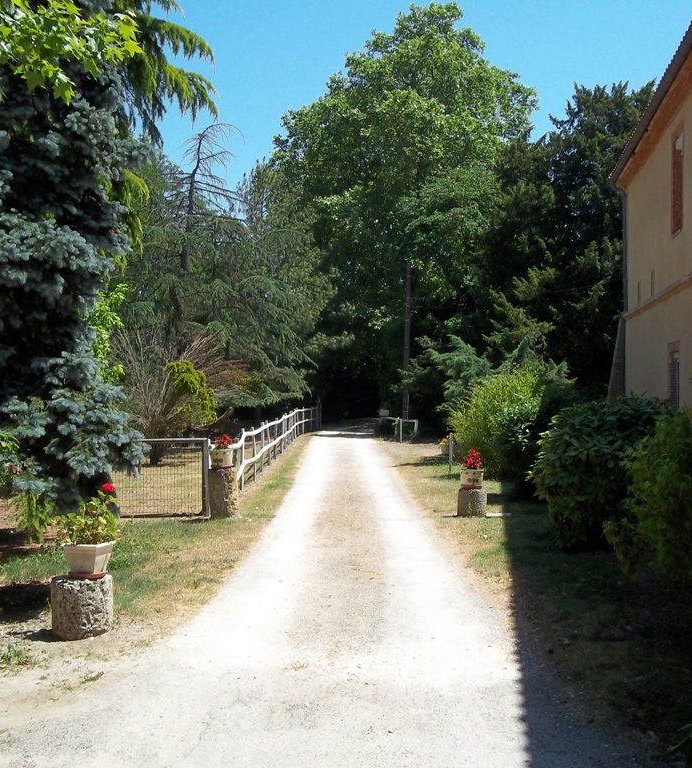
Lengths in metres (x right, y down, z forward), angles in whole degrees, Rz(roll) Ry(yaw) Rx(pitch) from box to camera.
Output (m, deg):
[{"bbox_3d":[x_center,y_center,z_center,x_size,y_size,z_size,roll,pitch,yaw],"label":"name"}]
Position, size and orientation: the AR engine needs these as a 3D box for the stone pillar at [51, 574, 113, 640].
[{"bbox_3d":[-1.834,1.533,6.576,0.420,0.390,0.420,0,-1,0],"label":"stone pillar"}]

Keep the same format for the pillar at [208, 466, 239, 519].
[{"bbox_3d":[-1.712,1.486,13.177,0.400,0.700,0.390,0,-1,0],"label":"pillar"}]

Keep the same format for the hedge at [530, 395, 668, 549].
[{"bbox_3d":[3.085,0.967,11.386,1.800,1.680,1.900,0,-1,0],"label":"hedge"}]

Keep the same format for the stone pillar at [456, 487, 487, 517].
[{"bbox_3d":[1.747,1.636,13.175,0.400,0.400,0.390,0,-1,0],"label":"stone pillar"}]

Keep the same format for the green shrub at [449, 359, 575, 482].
[{"bbox_3d":[3.530,0.701,20.191,2.600,2.500,2.500,0,-1,0],"label":"green shrub"}]

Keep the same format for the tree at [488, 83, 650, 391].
[{"bbox_3d":[7.194,-3.738,30.065,6.200,11.700,6.200,0,-1,0],"label":"tree"}]

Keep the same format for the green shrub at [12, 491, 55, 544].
[{"bbox_3d":[-3.492,1.483,10.577,0.480,0.620,0.460,0,-1,0],"label":"green shrub"}]

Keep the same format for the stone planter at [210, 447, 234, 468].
[{"bbox_3d":[-1.720,1.016,13.185,0.320,0.260,0.310,0,-1,0],"label":"stone planter"}]

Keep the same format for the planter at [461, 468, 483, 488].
[{"bbox_3d":[1.761,1.306,13.180,0.320,0.260,0.310,0,-1,0],"label":"planter"}]

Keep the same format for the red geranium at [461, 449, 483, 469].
[{"bbox_3d":[1.755,1.031,13.185,0.280,0.290,0.280,0,-1,0],"label":"red geranium"}]

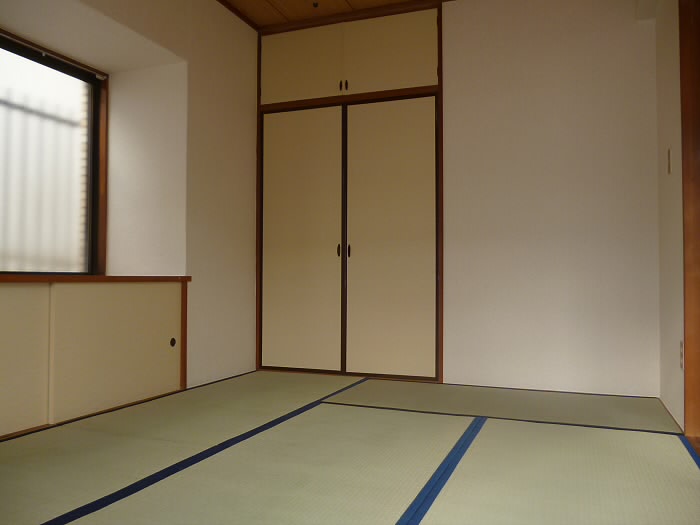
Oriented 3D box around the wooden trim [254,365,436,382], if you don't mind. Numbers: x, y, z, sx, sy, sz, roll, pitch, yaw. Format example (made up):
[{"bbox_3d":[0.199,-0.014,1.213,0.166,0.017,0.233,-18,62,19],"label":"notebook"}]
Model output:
[{"bbox_3d":[-0.036,0.737,3.738,1.257,0.040,0.035,0,-2,21],"label":"wooden trim"}]

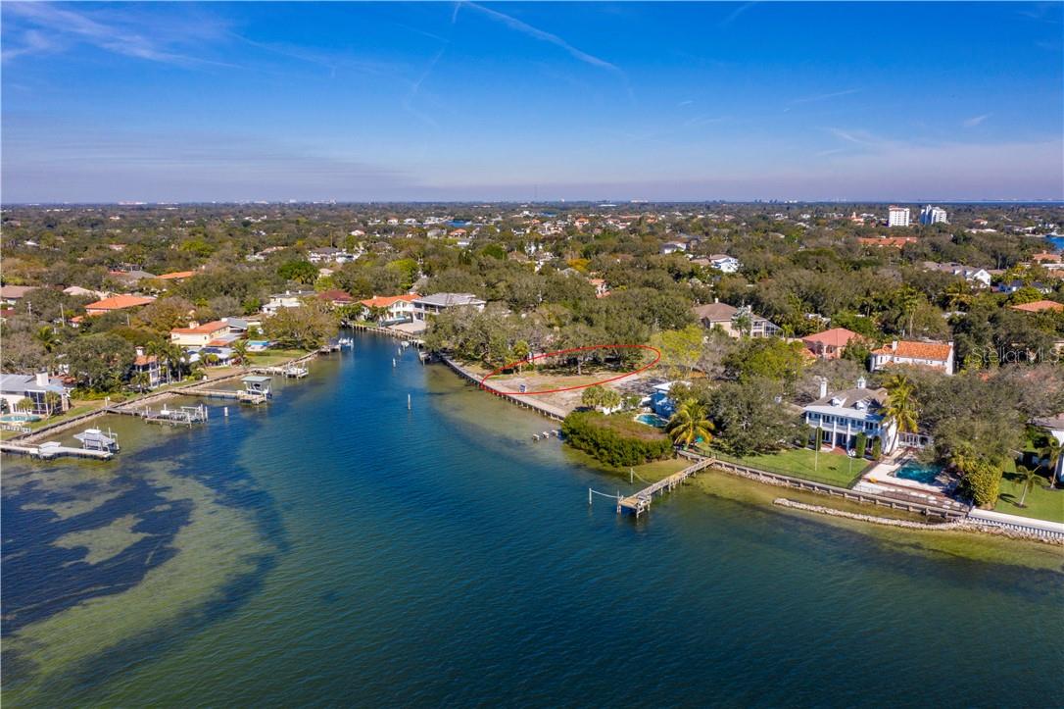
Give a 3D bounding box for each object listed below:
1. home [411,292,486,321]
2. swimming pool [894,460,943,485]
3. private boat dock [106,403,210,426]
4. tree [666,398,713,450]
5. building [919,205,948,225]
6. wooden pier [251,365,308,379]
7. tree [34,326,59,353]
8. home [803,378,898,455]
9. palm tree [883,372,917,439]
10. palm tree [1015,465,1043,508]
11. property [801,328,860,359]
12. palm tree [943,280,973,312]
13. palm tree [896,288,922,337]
[{"bbox_3d":[-31.200,-17.951,311.468,19.000,9.400,22.000,-9,14,-41],"label":"home"},{"bbox_3d":[63.758,19.520,134.339,6.300,1.500,10.300,9,14,39],"label":"swimming pool"},{"bbox_3d":[-80.660,12.453,175.600,24.500,3.300,7.000,3,11,18],"label":"private boat dock"},{"bbox_3d":[28.525,12.549,149.108,7.900,8.800,7.900,0,11,0],"label":"tree"},{"bbox_3d":[582.800,-199.692,1200.138,29.000,35.000,26.000,-2,11,-13],"label":"building"},{"bbox_3d":[-65.689,4.748,214.352,14.800,2.400,3.400,3,11,18],"label":"wooden pier"},{"bbox_3d":[-131.505,-2.862,222.941,6.000,9.600,6.000,-4,11,-20],"label":"tree"},{"bbox_3d":[58.044,10.456,148.519,13.200,11.400,12.500,8,13,37],"label":"home"},{"bbox_3d":[63.409,10.424,143.528,6.800,13.500,6.800,4,11,20],"label":"palm tree"},{"bbox_3d":[72.829,19.173,121.148,4.800,6.000,4.800,0,11,0],"label":"palm tree"},{"bbox_3d":[85.200,-2.828,231.790,13.000,8.800,14.200,-4,11,-22],"label":"property"},{"bbox_3d":[155.726,-19.347,302.563,9.000,14.400,9.000,0,11,0],"label":"palm tree"},{"bbox_3d":[116.306,-12.375,253.114,6.800,17.200,6.800,4,11,20],"label":"palm tree"}]

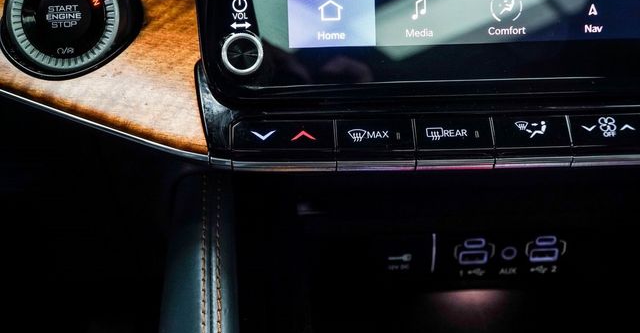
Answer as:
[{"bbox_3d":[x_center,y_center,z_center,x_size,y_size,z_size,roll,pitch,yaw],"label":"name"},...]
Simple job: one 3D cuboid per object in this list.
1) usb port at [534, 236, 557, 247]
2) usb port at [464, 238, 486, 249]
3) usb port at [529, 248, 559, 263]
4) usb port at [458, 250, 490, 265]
[{"bbox_3d":[0.124,0.039,0.443,0.011,0.006,0.009,-2,30,-2],"label":"usb port"},{"bbox_3d":[0.085,0.041,0.442,0.011,0.006,0.009,-2,30,-2],"label":"usb port"},{"bbox_3d":[0.125,0.048,0.448,0.016,0.008,0.010,-2,30,-2],"label":"usb port"},{"bbox_3d":[0.085,0.049,0.447,0.016,0.008,0.010,-2,30,-2],"label":"usb port"}]

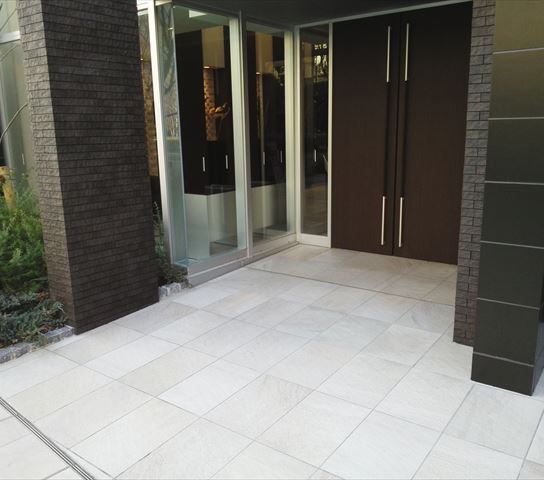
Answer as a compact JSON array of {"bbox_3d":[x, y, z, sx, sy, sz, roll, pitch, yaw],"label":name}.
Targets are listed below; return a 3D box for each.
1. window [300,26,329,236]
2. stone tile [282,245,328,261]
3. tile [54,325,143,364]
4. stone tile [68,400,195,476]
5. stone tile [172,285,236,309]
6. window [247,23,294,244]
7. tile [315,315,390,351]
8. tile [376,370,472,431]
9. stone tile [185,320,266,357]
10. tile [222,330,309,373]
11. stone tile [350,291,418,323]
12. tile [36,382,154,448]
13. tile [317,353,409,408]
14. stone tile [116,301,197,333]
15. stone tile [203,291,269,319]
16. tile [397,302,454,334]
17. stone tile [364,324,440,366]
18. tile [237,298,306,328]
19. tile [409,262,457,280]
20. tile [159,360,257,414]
[{"bbox_3d":[0.543,-1.313,6.330,0.410,2.570,0.050,8,17,35],"label":"window"},{"bbox_3d":[0.425,0.162,6.344,0.400,0.020,0.600,8,17,36],"label":"stone tile"},{"bbox_3d":[-1.362,0.816,3.954,0.400,0.020,0.600,8,17,35],"label":"tile"},{"bbox_3d":[-0.749,1.087,2.787,0.400,0.020,0.600,8,17,36],"label":"stone tile"},{"bbox_3d":[-0.644,0.560,4.905,0.400,0.020,0.600,8,17,35],"label":"stone tile"},{"bbox_3d":[0.003,-1.246,6.034,0.048,2.507,0.921,8,17,35],"label":"window"},{"bbox_3d":[0.648,0.740,3.979,0.400,0.020,0.600,8,17,35],"label":"tile"},{"bbox_3d":[0.936,0.956,3.030,0.400,0.020,0.600,8,17,36],"label":"tile"},{"bbox_3d":[-0.347,0.770,3.912,0.393,0.024,0.605,8,17,35],"label":"stone tile"},{"bbox_3d":[-0.034,0.824,3.735,0.400,0.020,0.600,8,17,35],"label":"tile"},{"bbox_3d":[1.006,0.612,4.455,0.400,0.020,0.600,8,17,35],"label":"stone tile"},{"bbox_3d":[-1.071,1.043,3.020,0.400,0.020,0.600,8,17,36],"label":"tile"},{"bbox_3d":[0.607,0.903,3.231,0.393,0.024,0.605,8,17,35],"label":"tile"},{"bbox_3d":[-1.008,0.691,4.437,0.400,0.020,0.600,8,17,36],"label":"stone tile"},{"bbox_3d":[-0.321,0.605,4.674,0.400,0.020,0.600,8,17,35],"label":"stone tile"},{"bbox_3d":[1.307,0.653,4.161,0.393,0.024,0.566,8,17,35],"label":"tile"},{"bbox_3d":[0.973,0.781,3.735,0.400,0.020,0.600,8,17,36],"label":"stone tile"},{"bbox_3d":[0.002,0.650,4.442,0.400,0.020,0.600,8,17,35],"label":"tile"},{"bbox_3d":[1.733,0.341,5.387,0.393,0.024,0.586,8,17,35],"label":"tile"},{"bbox_3d":[-0.389,0.956,3.258,0.400,0.020,0.600,8,17,36],"label":"tile"}]

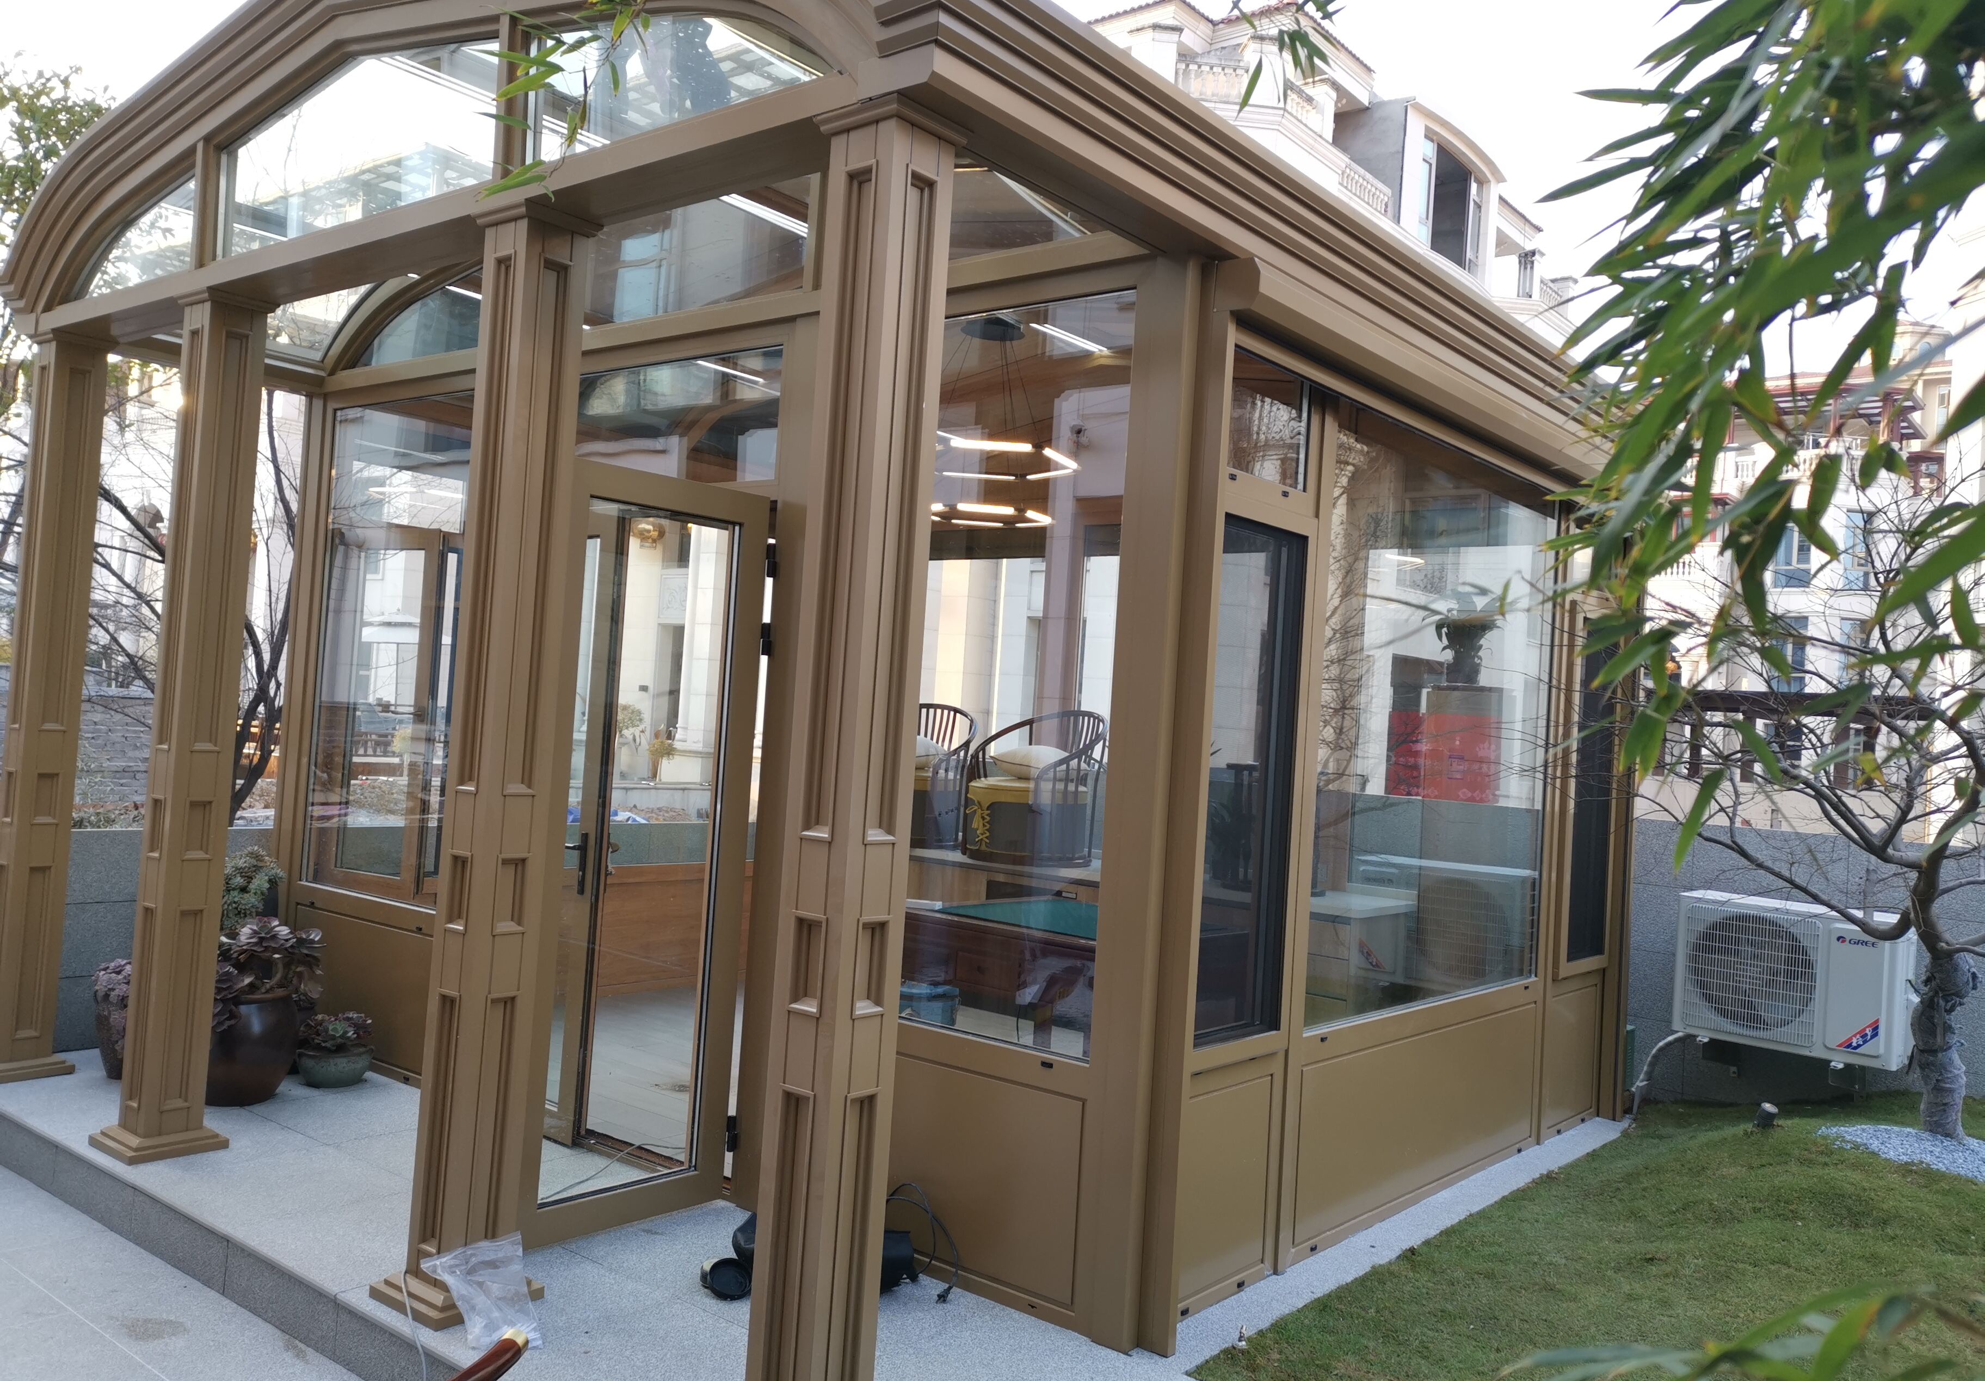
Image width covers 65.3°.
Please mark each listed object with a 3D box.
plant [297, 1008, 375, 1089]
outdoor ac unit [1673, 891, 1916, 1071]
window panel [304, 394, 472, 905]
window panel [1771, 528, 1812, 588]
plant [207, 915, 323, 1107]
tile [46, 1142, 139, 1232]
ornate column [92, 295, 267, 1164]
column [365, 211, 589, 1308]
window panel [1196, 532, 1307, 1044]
[{"bbox_3d":[-2.410,1.302,5.682,0.270,0.266,0.270,2,-2,39],"label":"plant"},{"bbox_3d":[3.291,1.177,6.358,0.840,0.576,0.345,2,-2,39],"label":"outdoor ac unit"},{"bbox_3d":[-2.316,-0.162,5.973,1.080,1.930,0.060,2,-2,39],"label":"window panel"},{"bbox_3d":[23.751,-3.962,46.000,1.200,1.850,0.150,3,-2,22],"label":"window panel"},{"bbox_3d":[-2.599,1.103,5.418,0.460,0.626,0.460,2,-2,39],"label":"plant"},{"bbox_3d":[-2.616,1.460,4.526,0.533,0.133,0.030,2,-2,39],"label":"tile"},{"bbox_3d":[-2.473,0.106,4.788,0.291,2.599,0.291,2,-2,39],"label":"ornate column"},{"bbox_3d":[-1.199,0.161,3.759,0.295,2.599,0.295,2,-2,39],"label":"column"},{"bbox_3d":[0.676,0.240,4.089,0.060,1.361,0.475,2,-2,39],"label":"window panel"}]

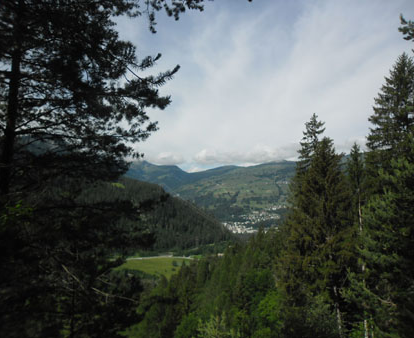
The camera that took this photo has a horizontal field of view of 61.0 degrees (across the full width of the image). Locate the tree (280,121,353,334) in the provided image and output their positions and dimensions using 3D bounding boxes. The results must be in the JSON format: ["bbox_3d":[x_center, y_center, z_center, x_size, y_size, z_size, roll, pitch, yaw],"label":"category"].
[{"bbox_3d":[7.800,4.000,25.000,5.100,15.200,5.000,0,-7,0],"label":"tree"}]

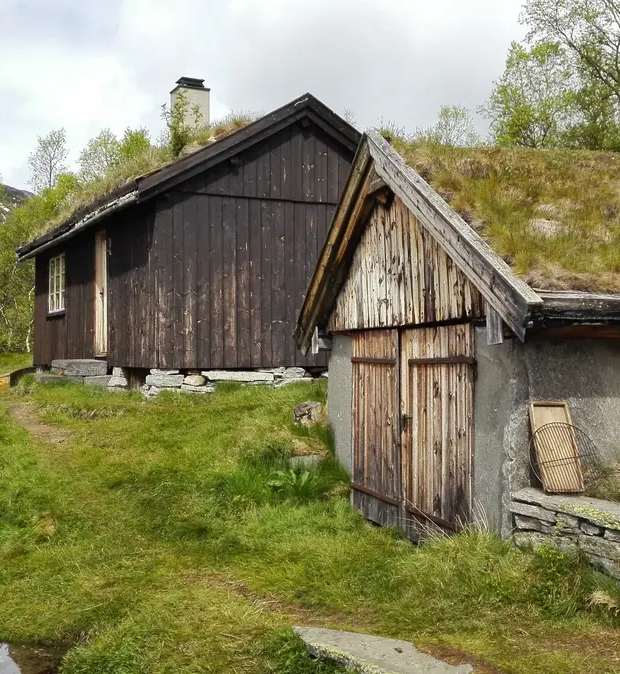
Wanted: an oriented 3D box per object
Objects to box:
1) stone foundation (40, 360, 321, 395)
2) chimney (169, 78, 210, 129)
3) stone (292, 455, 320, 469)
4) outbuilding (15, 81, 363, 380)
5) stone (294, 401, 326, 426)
[{"bbox_3d":[-2.038,0.677,15.568,4.492,0.404,7.579,1,-2,-29],"label":"stone foundation"},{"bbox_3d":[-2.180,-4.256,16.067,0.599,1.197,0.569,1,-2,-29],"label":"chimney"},{"bbox_3d":[-0.045,1.232,8.500,0.330,0.150,0.300,0,-2,0],"label":"stone"},{"bbox_3d":[-1.986,-1.319,15.669,4.998,4.198,8.011,1,-2,-29],"label":"outbuilding"},{"bbox_3d":[0.006,0.873,9.800,0.380,0.270,0.380,0,-2,0],"label":"stone"}]

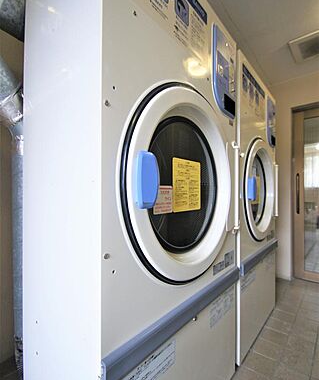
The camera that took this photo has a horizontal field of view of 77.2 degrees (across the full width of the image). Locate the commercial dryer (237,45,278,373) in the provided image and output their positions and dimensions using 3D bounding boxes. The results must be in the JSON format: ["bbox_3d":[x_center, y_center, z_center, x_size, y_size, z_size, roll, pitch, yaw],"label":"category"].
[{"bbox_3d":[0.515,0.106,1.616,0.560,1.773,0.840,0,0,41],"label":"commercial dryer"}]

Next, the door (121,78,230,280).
[{"bbox_3d":[0.141,-0.024,0.769,0.100,0.700,0.700,0,0,41],"label":"door"}]

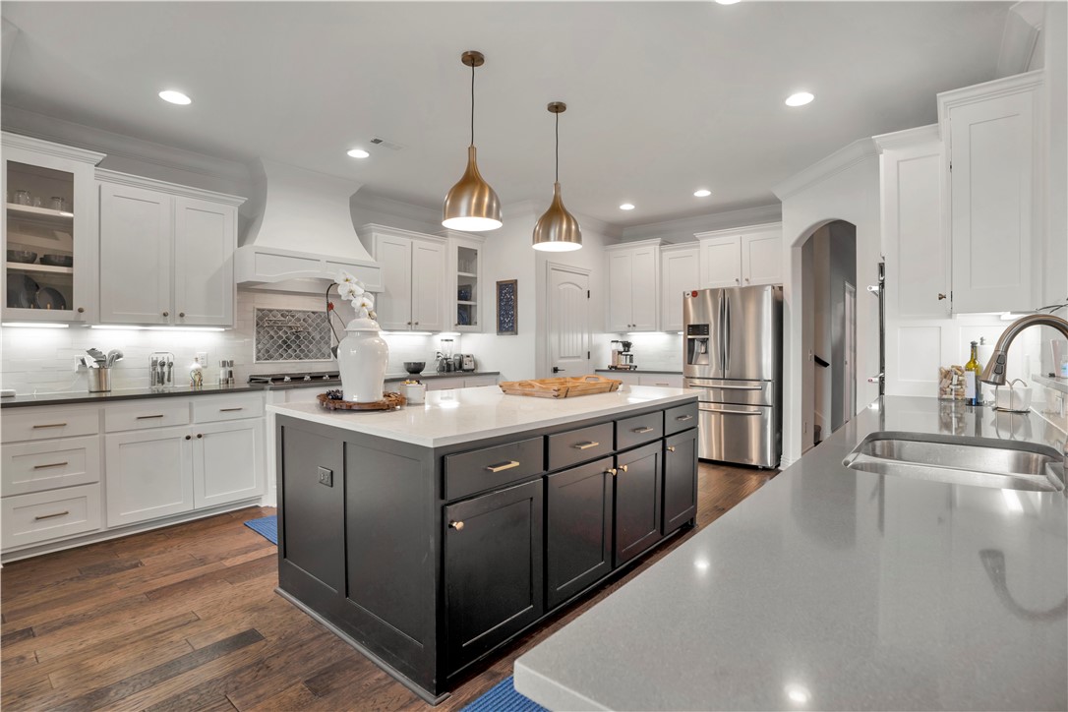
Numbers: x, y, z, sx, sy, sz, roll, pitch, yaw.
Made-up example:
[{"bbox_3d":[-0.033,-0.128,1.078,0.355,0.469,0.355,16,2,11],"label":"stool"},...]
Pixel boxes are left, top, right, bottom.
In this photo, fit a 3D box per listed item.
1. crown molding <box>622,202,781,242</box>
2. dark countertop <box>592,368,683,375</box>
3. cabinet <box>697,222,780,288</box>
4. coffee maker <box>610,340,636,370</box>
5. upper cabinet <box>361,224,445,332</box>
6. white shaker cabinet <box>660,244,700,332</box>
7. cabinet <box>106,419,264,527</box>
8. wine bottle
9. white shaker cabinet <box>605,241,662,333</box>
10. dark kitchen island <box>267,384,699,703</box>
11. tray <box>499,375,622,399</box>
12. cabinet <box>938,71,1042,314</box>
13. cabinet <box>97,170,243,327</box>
[{"bbox_3d":[1.955,-1.581,5.732,2.080,0.150,0.120,1,2,38],"label":"crown molding"},{"bbox_3d":[1.420,0.213,5.879,1.150,0.037,0.620,1,2,38],"label":"dark countertop"},{"bbox_3d":[2.368,-1.078,5.352,0.940,0.610,0.400,1,1,41],"label":"cabinet"},{"bbox_3d":[1.111,0.012,6.057,0.320,0.358,0.180,1,2,38],"label":"coffee maker"},{"bbox_3d":[-1.404,-0.775,5.061,0.390,1.040,0.850,1,2,42],"label":"upper cabinet"},{"bbox_3d":[1.815,-0.789,5.695,0.530,1.040,0.380,1,2,38],"label":"white shaker cabinet"},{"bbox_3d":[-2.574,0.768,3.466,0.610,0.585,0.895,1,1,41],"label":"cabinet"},{"bbox_3d":[2.175,0.075,2.338,0.074,0.321,0.074,1,1,41],"label":"wine bottle"},{"bbox_3d":[1.330,-0.845,6.048,0.730,1.135,0.430,1,2,38],"label":"white shaker cabinet"},{"bbox_3d":[-0.087,0.697,2.853,1.360,0.907,2.280,1,1,41],"label":"dark kitchen island"},{"bbox_3d":[0.164,0.191,3.089,0.510,0.100,0.660,1,1,41],"label":"tray"},{"bbox_3d":[2.286,-0.759,2.392,0.360,1.085,0.410,1,1,41],"label":"cabinet"},{"bbox_3d":[-2.755,-0.737,3.587,0.390,1.050,0.870,1,2,42],"label":"cabinet"}]

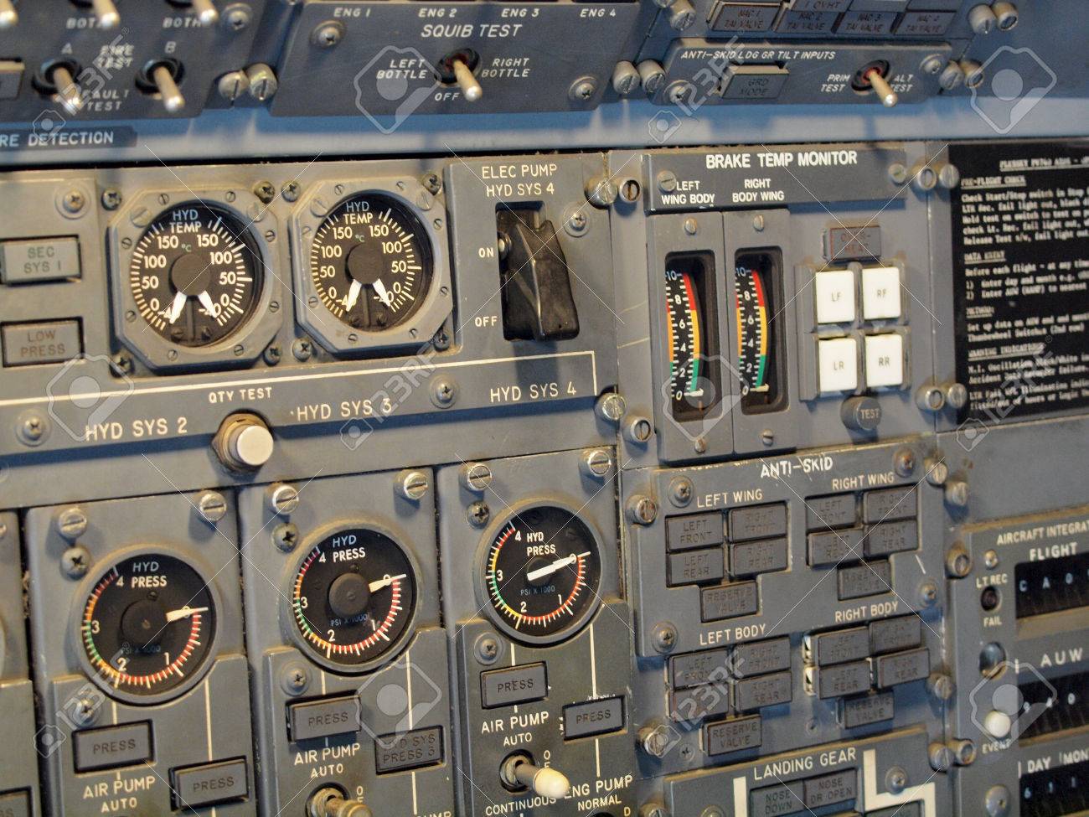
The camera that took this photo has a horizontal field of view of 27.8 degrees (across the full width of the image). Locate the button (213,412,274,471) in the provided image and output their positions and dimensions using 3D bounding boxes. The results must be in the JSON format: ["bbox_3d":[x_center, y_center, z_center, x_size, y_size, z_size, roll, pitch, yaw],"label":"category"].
[{"bbox_3d":[-0.100,0.012,0.742,0.019,0.019,0.015,-5,5,-27],"label":"button"}]

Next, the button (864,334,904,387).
[{"bbox_3d":[0.130,-0.019,0.859,0.017,0.019,0.009,-5,5,-27],"label":"button"}]

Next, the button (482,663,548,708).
[{"bbox_3d":[-0.012,0.100,0.795,0.025,0.013,0.005,-5,5,-27],"label":"button"}]

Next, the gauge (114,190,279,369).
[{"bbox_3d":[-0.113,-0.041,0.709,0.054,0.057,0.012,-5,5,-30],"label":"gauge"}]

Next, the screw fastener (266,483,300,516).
[{"bbox_3d":[-0.086,0.030,0.728,0.010,0.010,0.006,-5,5,-30],"label":"screw fastener"}]

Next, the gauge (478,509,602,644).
[{"bbox_3d":[-0.002,0.058,0.779,0.047,0.048,0.008,-5,5,-30],"label":"gauge"}]

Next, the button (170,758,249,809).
[{"bbox_3d":[-0.110,0.122,0.717,0.025,0.012,0.008,-5,5,-30],"label":"button"}]

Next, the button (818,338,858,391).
[{"bbox_3d":[0.111,-0.017,0.849,0.017,0.019,0.009,-5,5,-27],"label":"button"}]

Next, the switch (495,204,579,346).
[{"bbox_3d":[-0.003,-0.046,0.756,0.017,0.045,0.027,-5,5,-30],"label":"switch"}]

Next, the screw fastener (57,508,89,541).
[{"bbox_3d":[-0.155,0.037,0.719,0.009,0.009,0.007,-5,5,-27],"label":"screw fastener"}]

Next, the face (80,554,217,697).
[{"bbox_3d":[-0.128,0.069,0.707,0.046,0.046,0.008,-5,5,-30],"label":"face"}]

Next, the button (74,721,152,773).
[{"bbox_3d":[-0.139,0.107,0.703,0.025,0.012,0.008,-5,5,-30],"label":"button"}]

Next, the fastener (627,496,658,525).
[{"bbox_3d":[0.036,0.038,0.818,0.009,0.009,0.007,-5,5,-27],"label":"fastener"}]

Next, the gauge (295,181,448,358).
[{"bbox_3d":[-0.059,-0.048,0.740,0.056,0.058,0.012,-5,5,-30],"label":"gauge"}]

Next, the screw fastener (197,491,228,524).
[{"bbox_3d":[-0.108,0.032,0.715,0.009,0.010,0.006,-5,5,-30],"label":"screw fastener"}]

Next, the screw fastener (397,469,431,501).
[{"bbox_3d":[-0.047,0.027,0.775,0.009,0.009,0.007,-5,5,-27],"label":"screw fastener"}]

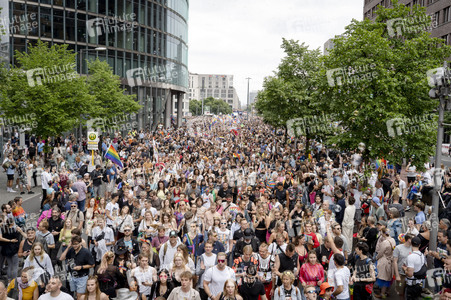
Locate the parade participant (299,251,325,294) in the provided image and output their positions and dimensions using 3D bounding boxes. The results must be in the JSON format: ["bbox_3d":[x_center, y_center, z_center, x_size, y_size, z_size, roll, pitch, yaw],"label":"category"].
[{"bbox_3d":[1.498,2.591,7.696,0.470,1.680,0.360,2,5,7],"label":"parade participant"}]

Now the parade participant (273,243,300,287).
[{"bbox_3d":[1.066,2.525,7.667,0.530,1.800,0.380,2,5,12],"label":"parade participant"}]

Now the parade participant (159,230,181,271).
[{"bbox_3d":[-1.071,2.523,8.905,0.550,1.800,0.360,1,5,-7],"label":"parade participant"}]

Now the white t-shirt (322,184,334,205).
[{"bbox_3d":[3.691,1.605,15.700,0.450,0.660,0.280,4,6,25],"label":"white t-shirt"}]

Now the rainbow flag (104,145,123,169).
[{"bbox_3d":[-4.899,0.300,19.600,0.940,0.640,0.180,30,0,-12],"label":"rainbow flag"}]

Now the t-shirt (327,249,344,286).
[{"bbox_3d":[2.154,2.299,8.500,0.430,0.680,0.290,3,6,15],"label":"t-shirt"}]

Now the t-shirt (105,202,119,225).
[{"bbox_3d":[-3.173,1.802,12.300,0.440,0.650,0.270,-3,7,-35],"label":"t-shirt"}]

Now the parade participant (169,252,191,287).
[{"bbox_3d":[-0.851,2.683,7.931,0.480,1.670,0.330,1,5,-6],"label":"parade participant"}]

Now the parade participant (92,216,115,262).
[{"bbox_3d":[-2.680,2.313,9.600,0.500,1.750,0.380,1,5,-1],"label":"parade participant"}]

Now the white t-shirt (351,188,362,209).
[{"bbox_3d":[4.464,1.663,14.872,0.440,0.680,0.270,-1,6,-24],"label":"white t-shirt"}]

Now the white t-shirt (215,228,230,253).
[{"bbox_3d":[-0.055,2.004,9.594,0.410,0.600,0.250,1,5,0],"label":"white t-shirt"}]

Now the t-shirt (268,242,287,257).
[{"bbox_3d":[1.105,2.287,9.170,0.480,0.640,0.280,2,5,7],"label":"t-shirt"}]

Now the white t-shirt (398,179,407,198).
[{"bbox_3d":[6.902,1.500,17.064,0.260,0.700,0.380,-4,7,-45],"label":"white t-shirt"}]

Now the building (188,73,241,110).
[{"bbox_3d":[-12.486,-50.773,406.623,46.000,35.000,40.000,2,5,2],"label":"building"}]

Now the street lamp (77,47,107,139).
[{"bbox_3d":[-9.403,-3.084,31.412,1.900,8.260,0.350,1,5,-2],"label":"street lamp"}]

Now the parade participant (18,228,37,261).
[{"bbox_3d":[-3.859,2.383,8.641,0.520,1.730,0.380,-3,6,-38],"label":"parade participant"}]

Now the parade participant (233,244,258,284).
[{"bbox_3d":[0.353,2.537,7.776,0.500,1.730,0.380,1,5,1],"label":"parade participant"}]

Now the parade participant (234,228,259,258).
[{"bbox_3d":[0.419,2.447,8.792,0.520,1.780,0.360,2,5,6],"label":"parade participant"}]

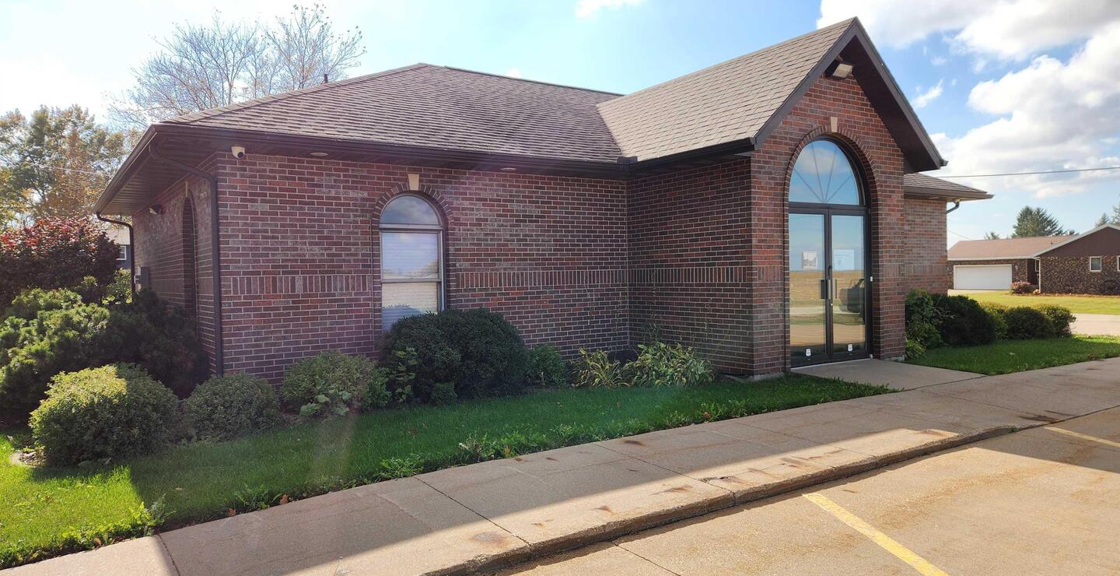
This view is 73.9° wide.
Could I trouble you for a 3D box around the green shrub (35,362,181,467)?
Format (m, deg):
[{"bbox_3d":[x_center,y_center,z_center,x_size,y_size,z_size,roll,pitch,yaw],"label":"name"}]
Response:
[{"bbox_3d":[-3.548,0.981,5.834,1.026,0.763,0.974,-2,1,-34],"label":"green shrub"}]

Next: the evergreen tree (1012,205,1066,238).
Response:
[{"bbox_3d":[60.993,-5.670,94.948,7.400,9.800,7.200,-2,1,-34],"label":"evergreen tree"}]

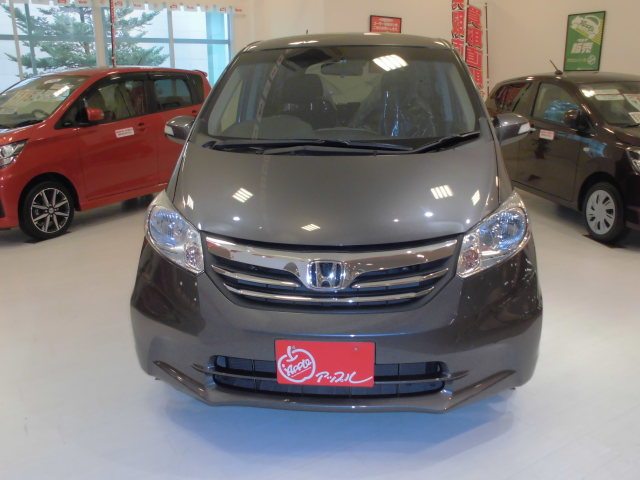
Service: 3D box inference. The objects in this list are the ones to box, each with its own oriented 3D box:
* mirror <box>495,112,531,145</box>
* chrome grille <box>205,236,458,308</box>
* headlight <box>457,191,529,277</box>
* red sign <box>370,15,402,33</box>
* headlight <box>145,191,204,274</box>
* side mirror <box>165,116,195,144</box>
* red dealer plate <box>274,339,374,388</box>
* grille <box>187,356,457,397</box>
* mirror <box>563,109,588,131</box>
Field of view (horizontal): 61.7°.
[{"bbox_3d":[1.005,-0.589,2.848,0.215,0.160,0.140,1,15,5],"label":"mirror"},{"bbox_3d":[0.025,0.112,1.791,0.865,0.210,0.140,1,15,5],"label":"chrome grille"},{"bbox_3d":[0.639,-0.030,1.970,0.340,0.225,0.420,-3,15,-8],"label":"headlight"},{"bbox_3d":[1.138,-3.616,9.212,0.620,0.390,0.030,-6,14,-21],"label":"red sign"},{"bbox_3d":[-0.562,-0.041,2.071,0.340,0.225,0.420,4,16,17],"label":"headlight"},{"bbox_3d":[-0.764,-0.610,2.996,0.215,0.160,0.140,1,15,5],"label":"side mirror"},{"bbox_3d":[0.018,0.417,1.801,0.330,0.165,0.012,1,15,5],"label":"red dealer plate"},{"bbox_3d":[0.016,0.478,1.895,0.910,0.135,0.110,1,15,5],"label":"grille"},{"bbox_3d":[2.263,-1.063,4.750,0.200,0.170,0.130,-7,16,-22],"label":"mirror"}]

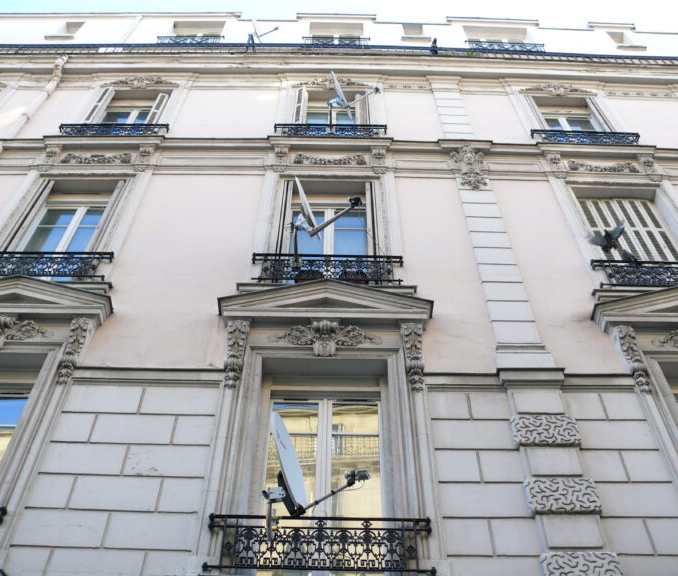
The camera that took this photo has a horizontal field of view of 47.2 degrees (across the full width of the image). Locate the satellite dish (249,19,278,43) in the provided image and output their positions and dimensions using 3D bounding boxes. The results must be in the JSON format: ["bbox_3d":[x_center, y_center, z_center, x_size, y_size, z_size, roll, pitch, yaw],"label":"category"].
[{"bbox_3d":[-1.385,-4.777,14.373,0.500,0.580,0.520,-14,-55,11],"label":"satellite dish"}]

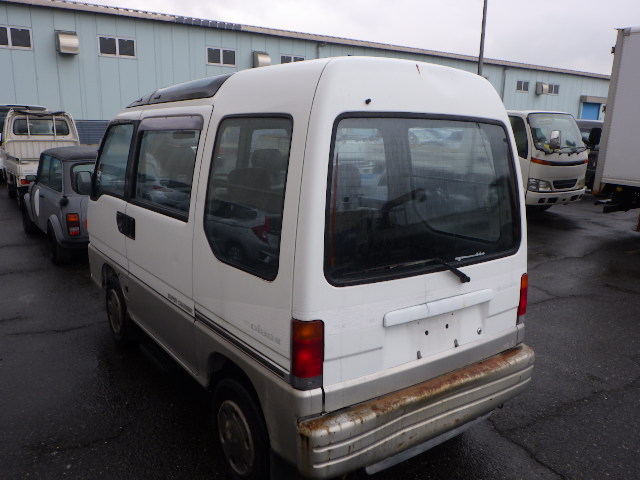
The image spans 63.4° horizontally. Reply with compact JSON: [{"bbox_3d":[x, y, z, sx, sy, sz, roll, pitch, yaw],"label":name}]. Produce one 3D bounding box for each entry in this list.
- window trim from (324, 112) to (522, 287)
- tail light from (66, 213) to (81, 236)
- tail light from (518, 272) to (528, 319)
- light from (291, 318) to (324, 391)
[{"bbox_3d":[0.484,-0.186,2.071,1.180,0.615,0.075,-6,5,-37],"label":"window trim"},{"bbox_3d":[-2.605,-0.158,5.460,0.110,0.225,0.060,-4,13,-29],"label":"tail light"},{"bbox_3d":[0.979,0.281,2.552,0.090,0.245,0.090,-6,14,-37],"label":"tail light"},{"bbox_3d":[-0.039,0.396,1.783,0.090,0.245,0.090,-6,14,-37],"label":"light"}]

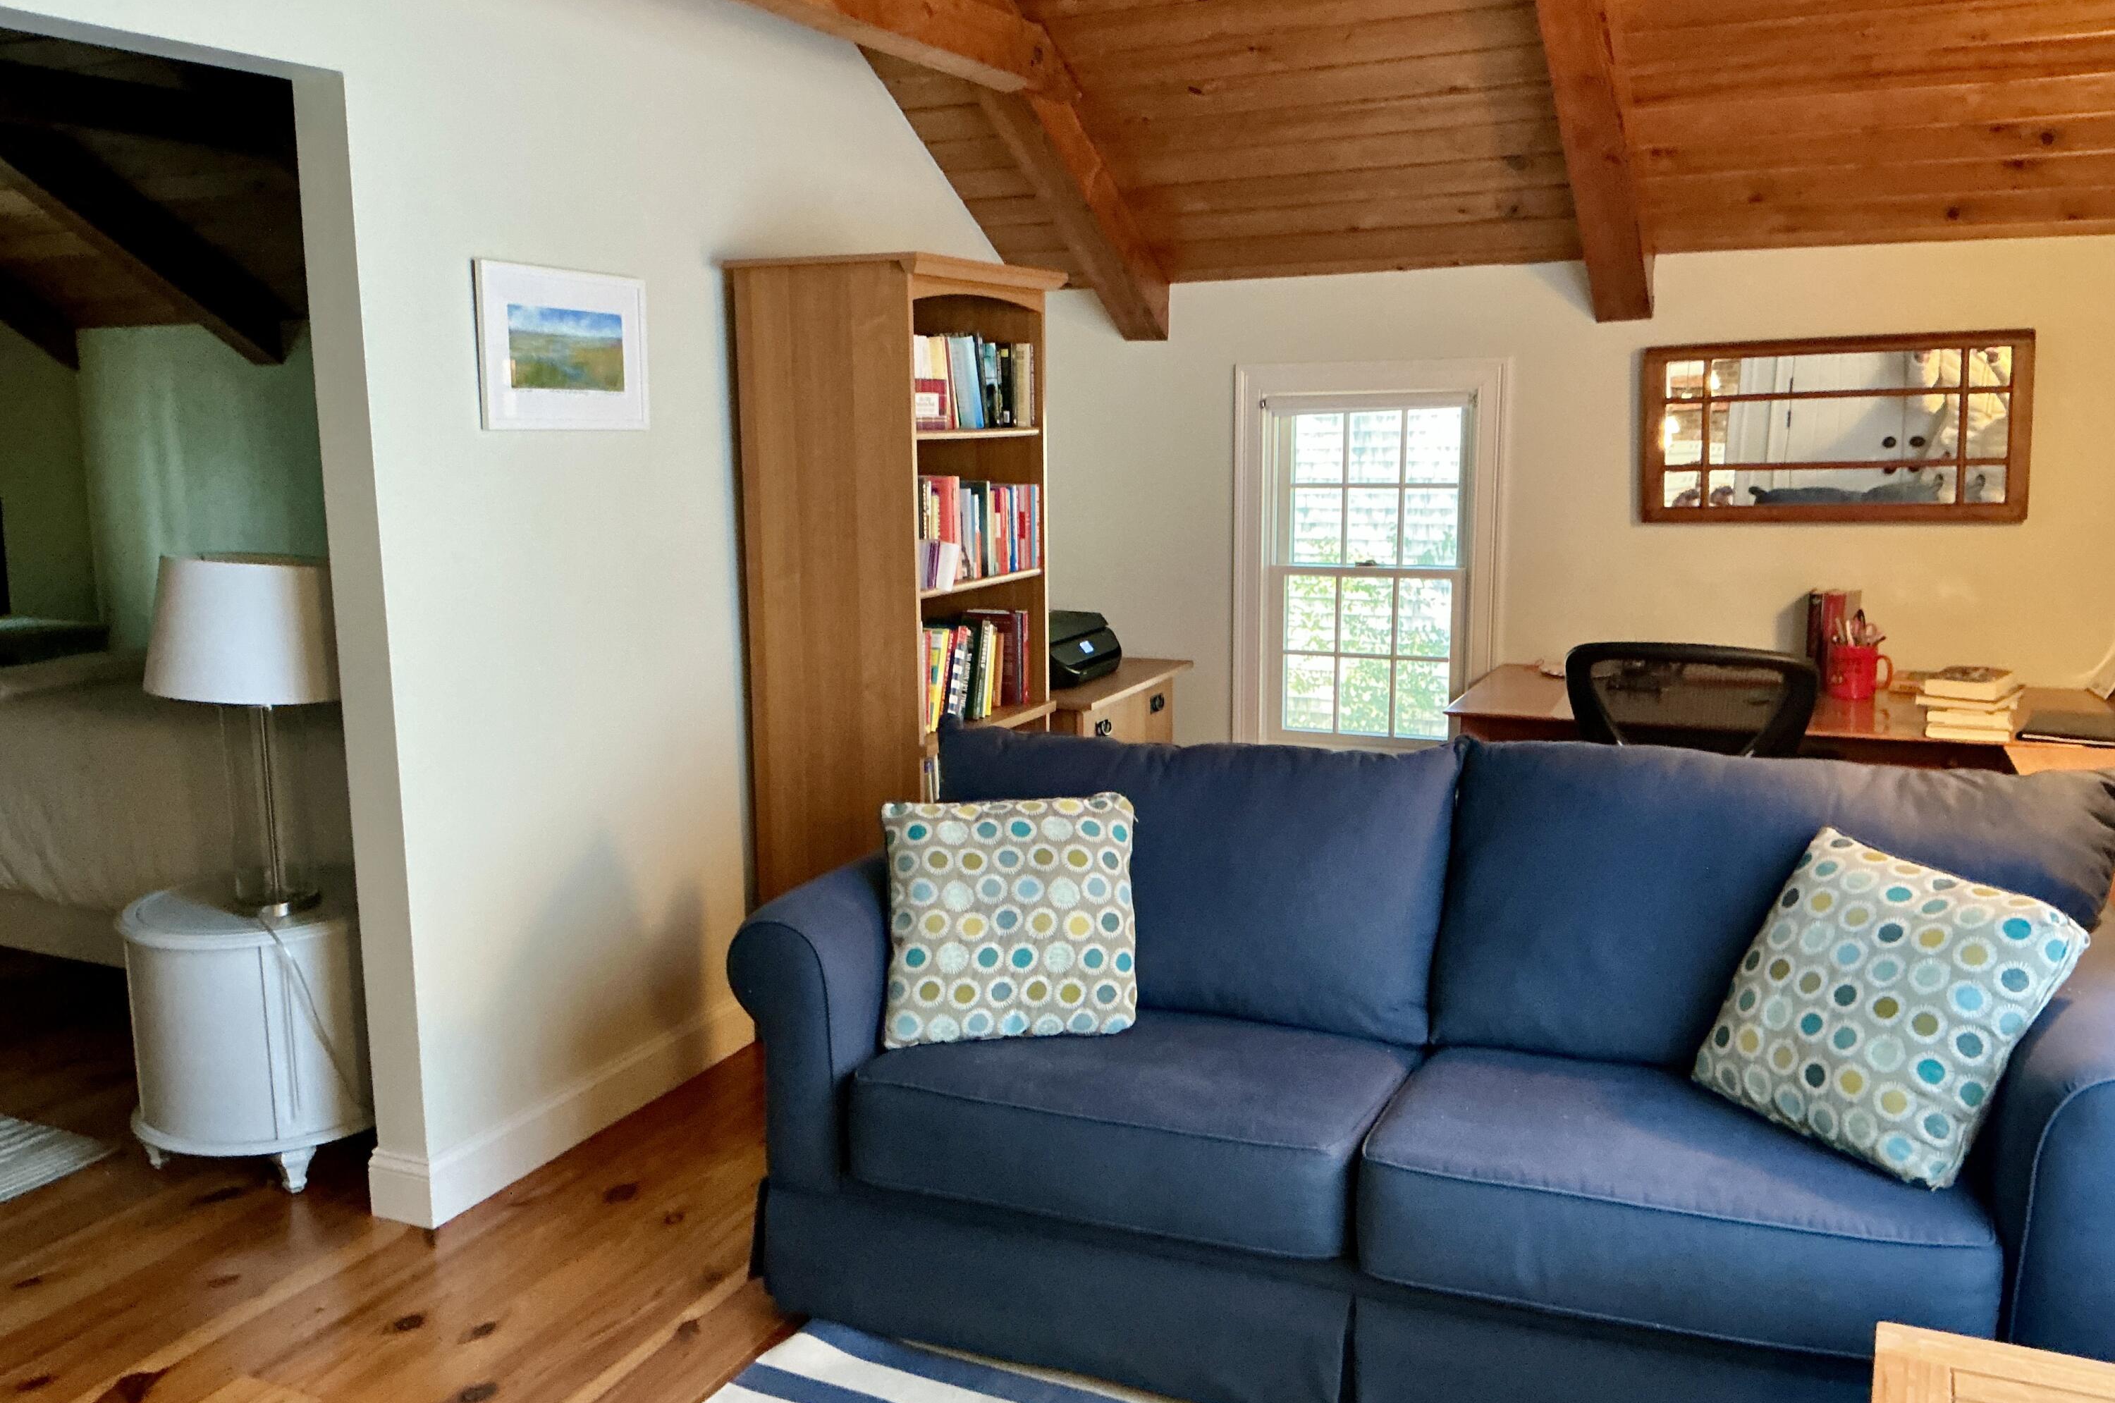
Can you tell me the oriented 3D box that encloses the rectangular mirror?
[{"bbox_3d":[1.964,-0.687,4.356,0.905,0.470,0.032,3,10,24],"label":"rectangular mirror"}]

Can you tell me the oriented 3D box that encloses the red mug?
[{"bbox_3d":[1.966,-0.074,4.193,0.131,0.118,0.101,3,10,24],"label":"red mug"}]

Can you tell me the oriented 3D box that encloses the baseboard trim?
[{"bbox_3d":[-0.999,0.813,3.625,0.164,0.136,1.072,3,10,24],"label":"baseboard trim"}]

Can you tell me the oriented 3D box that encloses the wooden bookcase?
[{"bbox_3d":[-0.349,-0.130,4.178,0.486,1.800,0.770,3,10,24],"label":"wooden bookcase"}]

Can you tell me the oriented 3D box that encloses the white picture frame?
[{"bbox_3d":[-0.954,-0.684,3.341,0.024,0.308,0.474,3,10,24],"label":"white picture frame"}]

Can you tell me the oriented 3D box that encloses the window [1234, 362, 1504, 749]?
[{"bbox_3d":[0.894,-0.383,4.938,0.780,1.171,0.106,3,10,24],"label":"window"}]

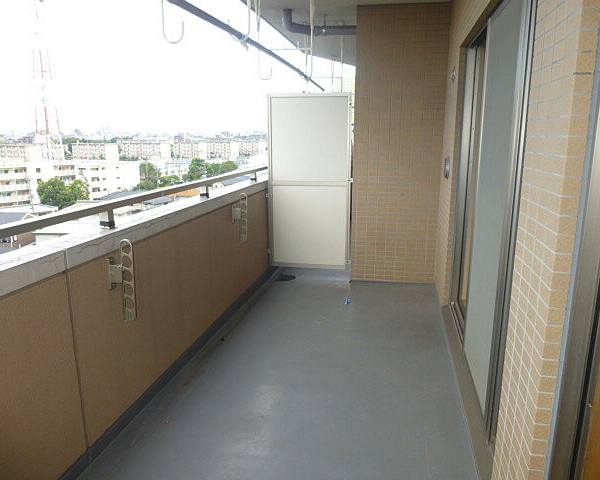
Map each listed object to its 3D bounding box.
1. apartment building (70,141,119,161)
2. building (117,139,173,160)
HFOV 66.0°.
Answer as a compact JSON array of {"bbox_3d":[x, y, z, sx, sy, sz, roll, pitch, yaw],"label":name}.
[{"bbox_3d":[-137.779,-57.673,310.992,34.000,14.000,10.500,5,14,22],"label":"apartment building"},{"bbox_3d":[-108.814,-61.254,324.825,38.000,14.000,10.500,5,14,22],"label":"building"}]

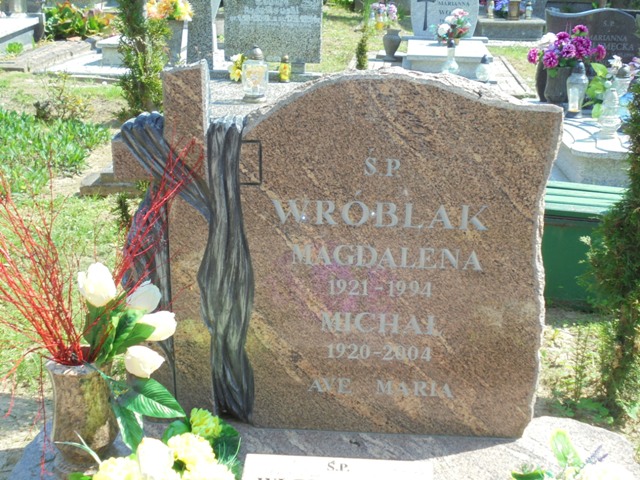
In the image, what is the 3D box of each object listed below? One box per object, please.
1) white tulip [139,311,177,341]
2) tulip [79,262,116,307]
[{"bbox_3d":[-0.321,0.169,1.570,0.070,0.058,0.060,2,21,0],"label":"white tulip"},{"bbox_3d":[-0.437,0.087,1.560,0.068,0.080,0.066,2,21,0],"label":"tulip"}]

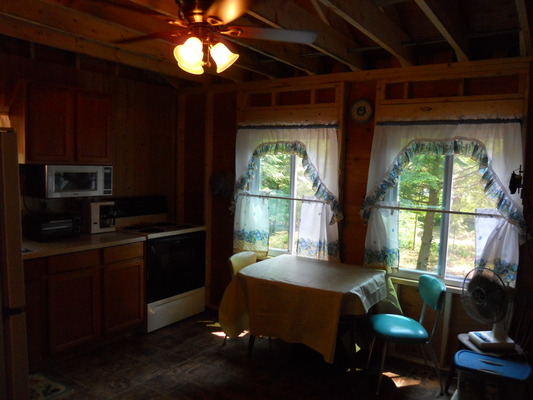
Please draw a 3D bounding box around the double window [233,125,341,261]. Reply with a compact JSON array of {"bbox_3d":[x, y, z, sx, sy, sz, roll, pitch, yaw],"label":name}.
[{"bbox_3d":[0.154,-0.076,4.035,1.120,1.220,0.120,5,7,34],"label":"double window"}]

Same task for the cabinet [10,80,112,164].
[{"bbox_3d":[-1.709,-0.610,3.621,0.305,0.615,0.755,5,7,34],"label":"cabinet"}]

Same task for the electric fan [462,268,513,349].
[{"bbox_3d":[1.420,0.709,2.800,0.270,0.485,0.340,0,6,-15],"label":"electric fan"}]

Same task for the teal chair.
[{"bbox_3d":[1.005,0.953,3.112,0.500,0.805,0.410,1,6,1],"label":"teal chair"}]

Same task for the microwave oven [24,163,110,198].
[{"bbox_3d":[-1.680,-0.167,3.668,0.370,0.260,0.600,5,7,34],"label":"microwave oven"}]

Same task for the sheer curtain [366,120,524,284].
[{"bbox_3d":[1.287,0.021,3.280,1.100,1.220,0.120,5,7,34],"label":"sheer curtain"}]

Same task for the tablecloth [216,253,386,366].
[{"bbox_3d":[0.320,0.939,3.403,1.020,0.750,0.850,5,7,34],"label":"tablecloth"}]

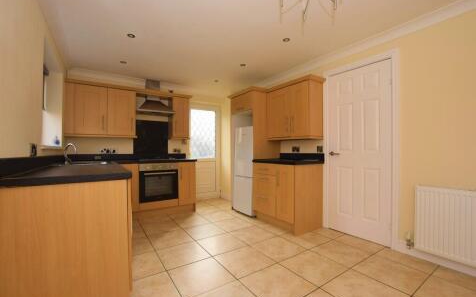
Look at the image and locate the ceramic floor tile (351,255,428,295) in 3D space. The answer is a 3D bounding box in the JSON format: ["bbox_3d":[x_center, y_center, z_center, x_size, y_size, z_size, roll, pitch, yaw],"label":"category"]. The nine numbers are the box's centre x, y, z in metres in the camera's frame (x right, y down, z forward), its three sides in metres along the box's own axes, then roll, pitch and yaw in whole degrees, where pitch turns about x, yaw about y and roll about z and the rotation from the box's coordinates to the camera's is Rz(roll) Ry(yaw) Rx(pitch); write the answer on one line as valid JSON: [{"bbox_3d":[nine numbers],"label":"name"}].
[{"bbox_3d":[1.310,1.073,1.716,0.445,0.010,0.427,0,-1,-34],"label":"ceramic floor tile"}]

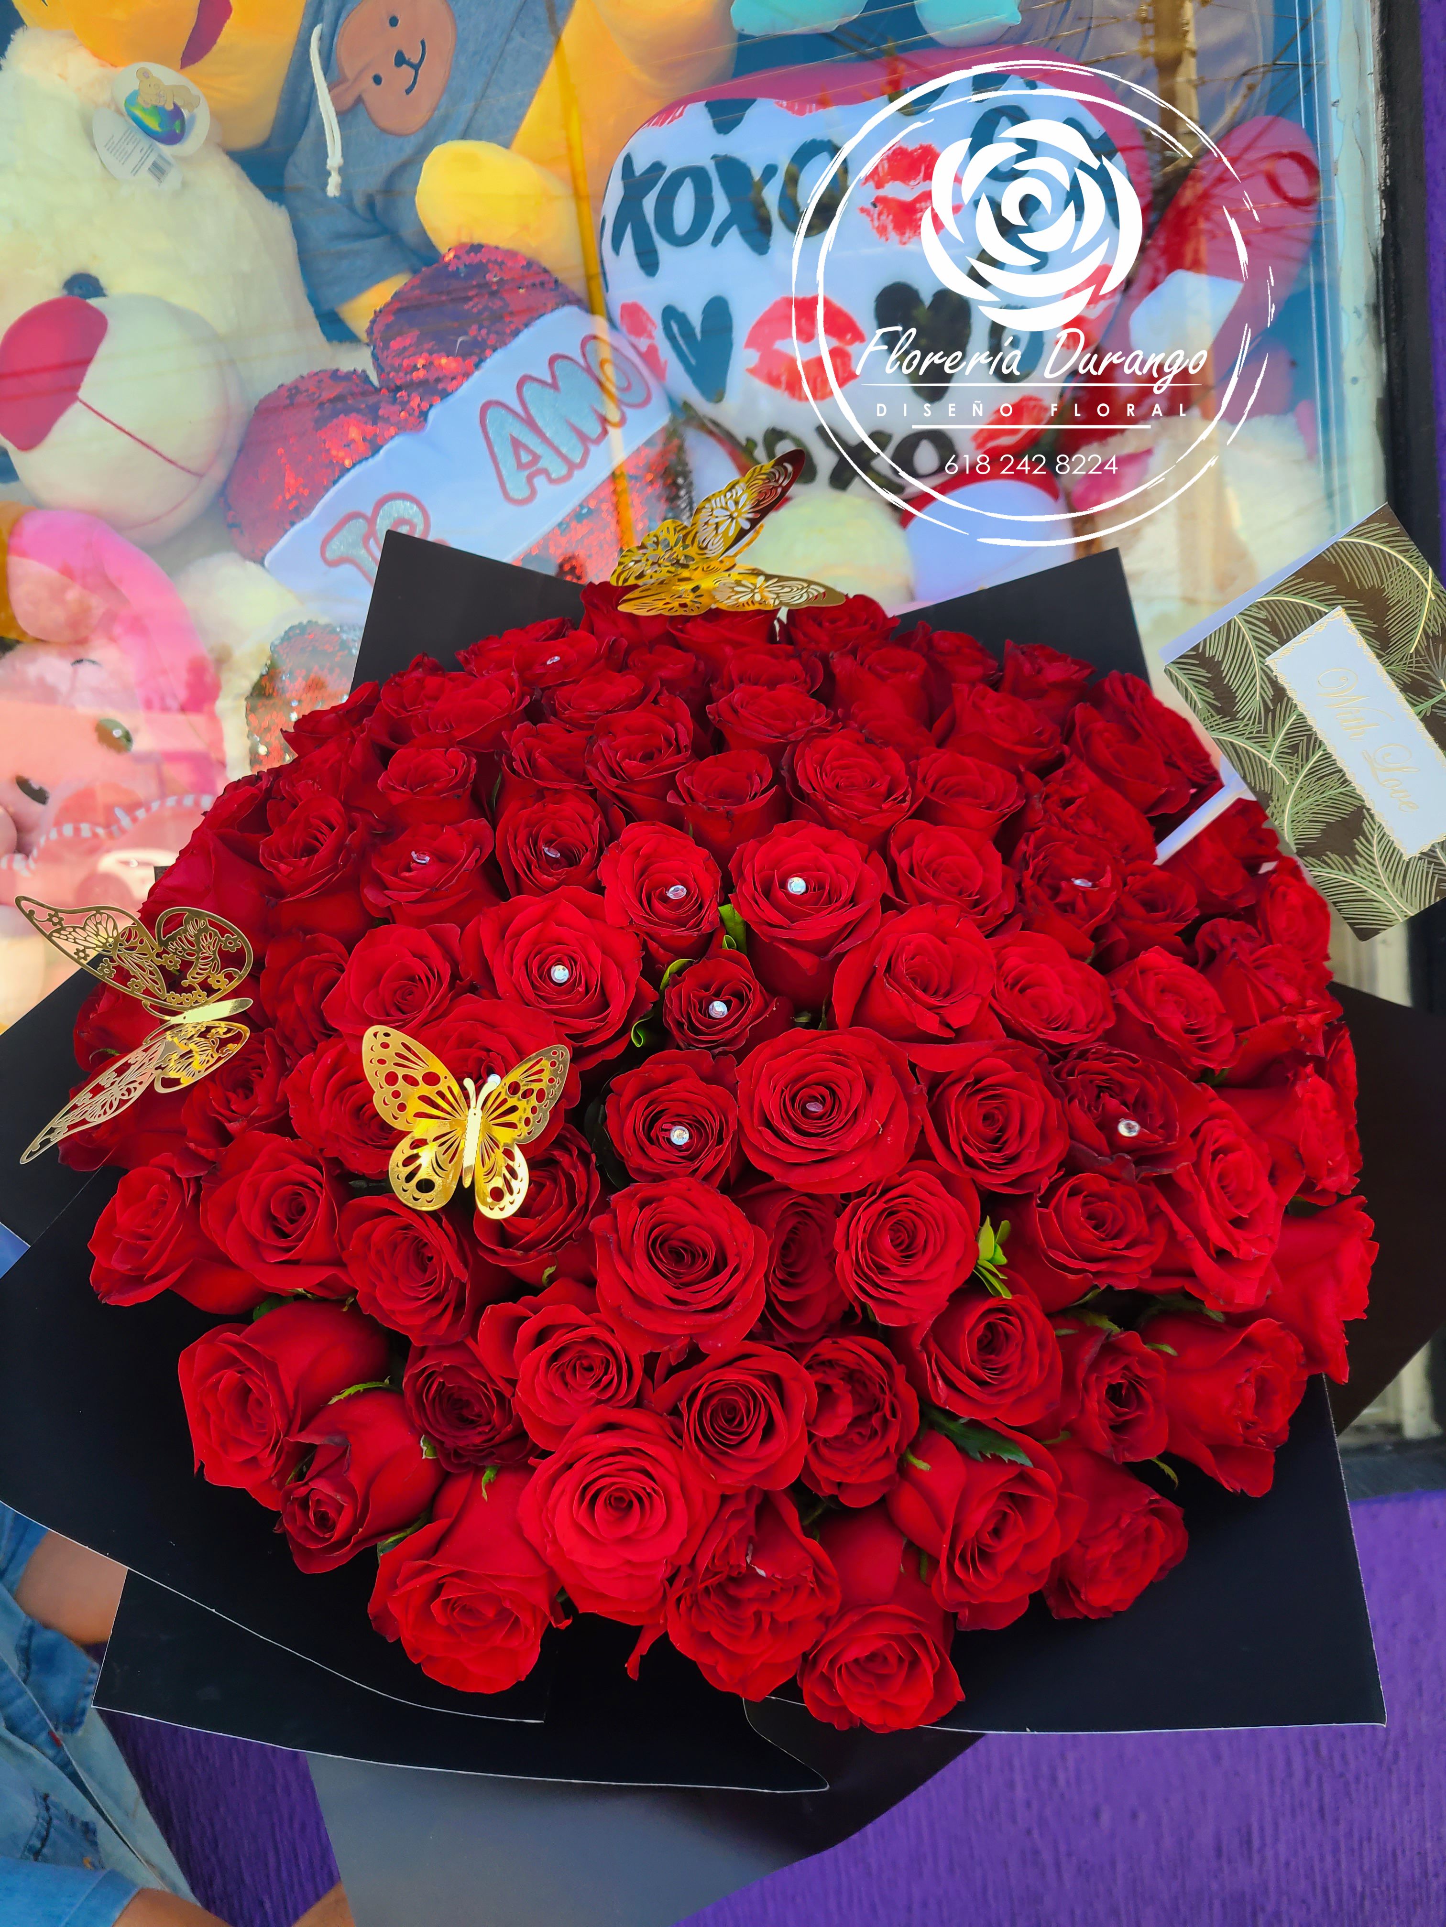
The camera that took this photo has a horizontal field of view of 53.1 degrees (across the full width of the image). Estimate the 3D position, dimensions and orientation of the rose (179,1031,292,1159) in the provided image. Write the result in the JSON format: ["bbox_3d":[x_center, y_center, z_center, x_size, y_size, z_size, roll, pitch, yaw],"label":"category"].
[{"bbox_3d":[-0.211,0.061,0.658,0.056,0.056,0.052,-1,-30,27],"label":"rose"}]

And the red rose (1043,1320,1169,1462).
[{"bbox_3d":[0.143,0.163,0.553,0.047,0.047,0.048,0,-3,-27],"label":"red rose"}]

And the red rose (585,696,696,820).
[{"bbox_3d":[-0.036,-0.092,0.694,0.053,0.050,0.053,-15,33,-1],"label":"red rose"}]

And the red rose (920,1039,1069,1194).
[{"bbox_3d":[0.106,0.061,0.570,0.057,0.057,0.048,0,-17,-8],"label":"red rose"}]

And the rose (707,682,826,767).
[{"bbox_3d":[0.021,-0.104,0.698,0.057,0.047,0.057,-1,40,1],"label":"rose"}]

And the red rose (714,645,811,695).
[{"bbox_3d":[0.021,-0.126,0.700,0.049,0.047,0.049,0,34,2],"label":"red rose"}]

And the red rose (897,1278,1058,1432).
[{"bbox_3d":[0.094,0.147,0.543,0.055,0.055,0.048,0,-6,-12],"label":"red rose"}]

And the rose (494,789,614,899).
[{"bbox_3d":[-0.077,-0.049,0.663,0.055,0.047,0.055,-8,53,-3],"label":"rose"}]

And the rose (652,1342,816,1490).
[{"bbox_3d":[0.004,0.156,0.500,0.053,0.053,0.050,0,-24,-4],"label":"rose"}]

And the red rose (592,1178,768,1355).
[{"bbox_3d":[-0.015,0.104,0.500,0.058,0.058,0.051,0,-20,-2],"label":"red rose"}]

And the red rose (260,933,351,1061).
[{"bbox_3d":[-0.176,0.017,0.632,0.055,0.055,0.047,-2,-22,22],"label":"red rose"}]

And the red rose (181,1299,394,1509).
[{"bbox_3d":[-0.157,0.155,0.530,0.057,0.057,0.054,1,12,31],"label":"red rose"}]

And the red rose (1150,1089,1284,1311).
[{"bbox_3d":[0.198,0.099,0.612,0.062,0.084,0.056,-11,-1,-29],"label":"red rose"}]

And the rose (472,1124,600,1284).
[{"bbox_3d":[-0.067,0.090,0.535,0.053,0.053,0.050,0,-21,16],"label":"rose"}]

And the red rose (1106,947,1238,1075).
[{"bbox_3d":[0.202,0.026,0.665,0.058,0.058,0.052,-15,-28,-31],"label":"red rose"}]

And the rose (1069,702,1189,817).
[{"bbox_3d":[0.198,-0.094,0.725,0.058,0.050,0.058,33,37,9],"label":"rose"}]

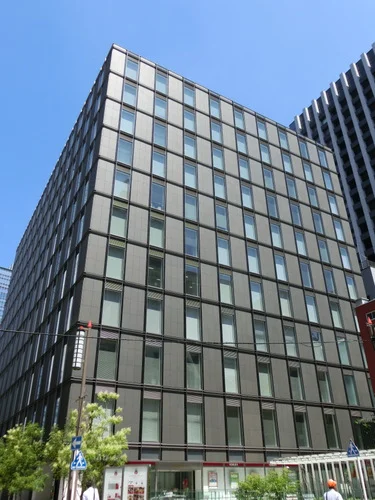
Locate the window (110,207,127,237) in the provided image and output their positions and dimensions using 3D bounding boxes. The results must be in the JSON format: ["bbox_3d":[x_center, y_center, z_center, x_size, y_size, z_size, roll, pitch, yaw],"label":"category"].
[{"bbox_3d":[-5.822,-2.412,35.651,1.370,2.850,0.150,15,-33,-26],"label":"window"}]

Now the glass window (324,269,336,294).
[{"bbox_3d":[15.894,3.610,46.986,1.320,2.900,0.150,15,-33,-26],"label":"glass window"}]

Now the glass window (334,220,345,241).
[{"bbox_3d":[18.505,-2.211,50.969,1.382,2.800,0.150,15,-33,-26],"label":"glass window"}]

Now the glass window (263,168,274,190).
[{"bbox_3d":[9.560,-8.237,49.419,1.320,2.900,0.150,15,-33,-26],"label":"glass window"}]

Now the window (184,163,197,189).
[{"bbox_3d":[0.321,-7.583,42.757,1.300,2.850,0.150,15,-33,-26],"label":"window"}]

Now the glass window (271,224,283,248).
[{"bbox_3d":[9.764,-1.618,46.152,1.380,2.840,0.180,15,-33,-26],"label":"glass window"}]

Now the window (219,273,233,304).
[{"bbox_3d":[3.546,3.577,38.093,1.280,2.860,0.150,15,-33,-26],"label":"window"}]

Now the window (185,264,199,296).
[{"bbox_3d":[0.427,2.723,37.455,1.380,2.800,0.180,15,-33,-26],"label":"window"}]

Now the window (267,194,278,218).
[{"bbox_3d":[9.663,-4.970,47.533,1.300,2.850,0.150,15,-33,-26],"label":"window"}]

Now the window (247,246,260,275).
[{"bbox_3d":[6.468,1.061,41.076,1.382,2.800,0.150,15,-33,-26],"label":"window"}]

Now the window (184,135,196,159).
[{"bbox_3d":[0.243,-10.809,44.602,1.320,2.900,0.150,15,-33,-26],"label":"window"}]

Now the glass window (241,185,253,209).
[{"bbox_3d":[6.579,-5.946,46.467,1.380,2.800,0.180,15,-33,-26],"label":"glass window"}]

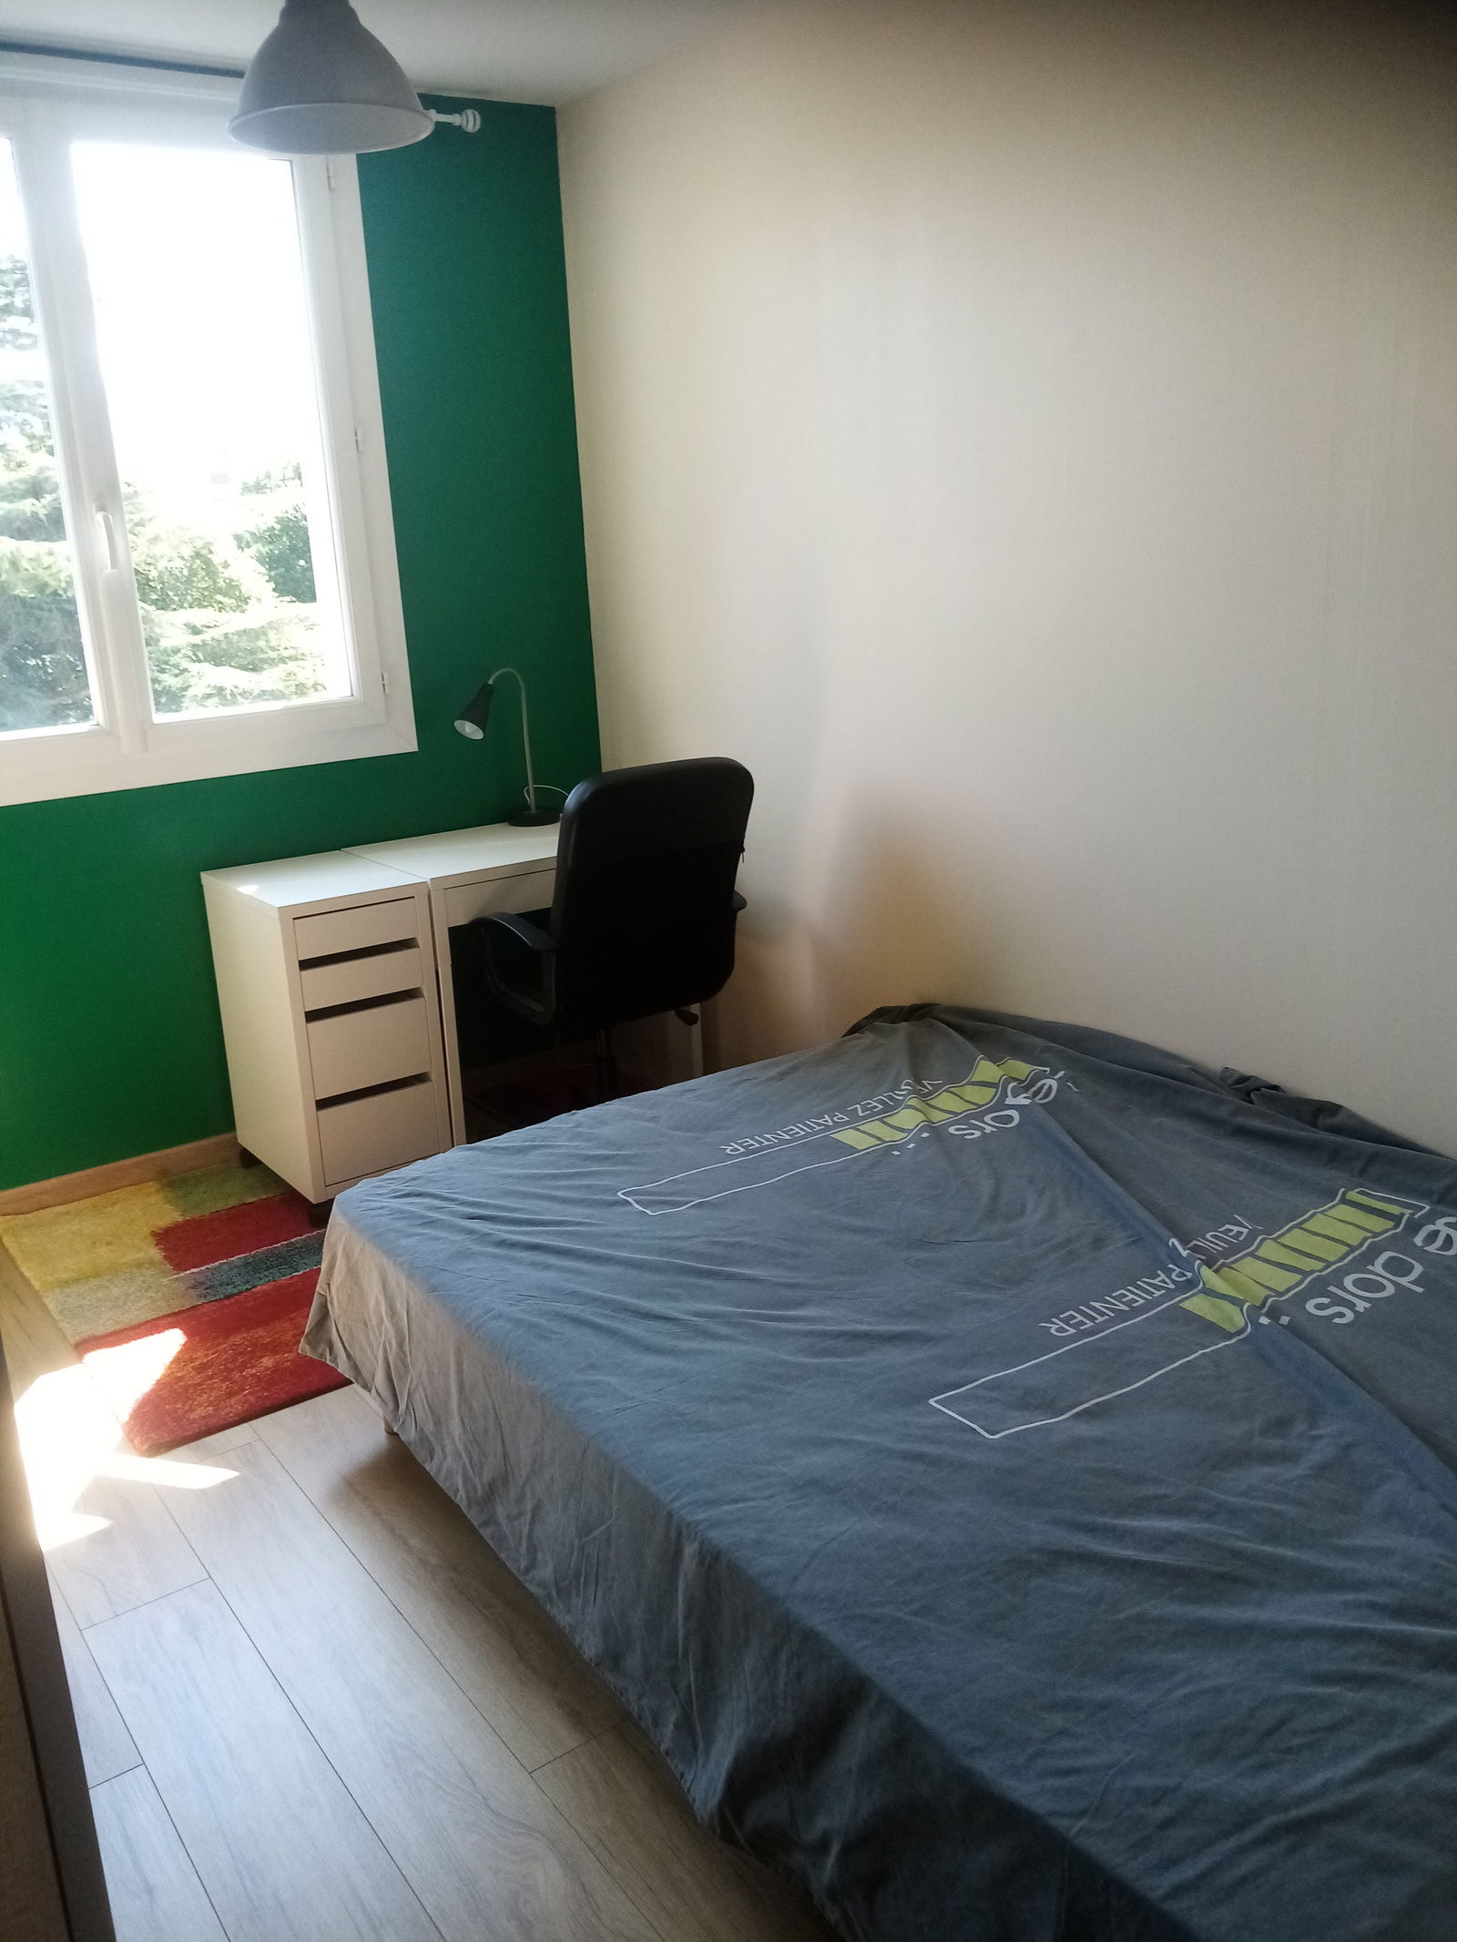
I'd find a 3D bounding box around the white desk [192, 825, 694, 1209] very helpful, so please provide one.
[{"bbox_3d":[-0.667,0.068,3.733,1.095,0.755,0.493,-15,20,-36],"label":"white desk"}]

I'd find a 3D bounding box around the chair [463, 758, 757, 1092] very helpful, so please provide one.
[{"bbox_3d":[-0.306,-0.004,3.457,0.580,1.010,0.600,-15,20,-36],"label":"chair"}]

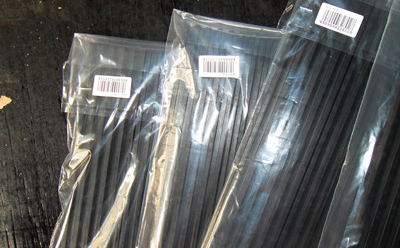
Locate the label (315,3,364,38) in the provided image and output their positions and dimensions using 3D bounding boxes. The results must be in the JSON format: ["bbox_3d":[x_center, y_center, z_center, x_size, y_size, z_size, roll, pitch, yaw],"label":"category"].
[{"bbox_3d":[0.128,-0.095,0.371,0.040,0.001,0.021,23,84,7],"label":"label"}]

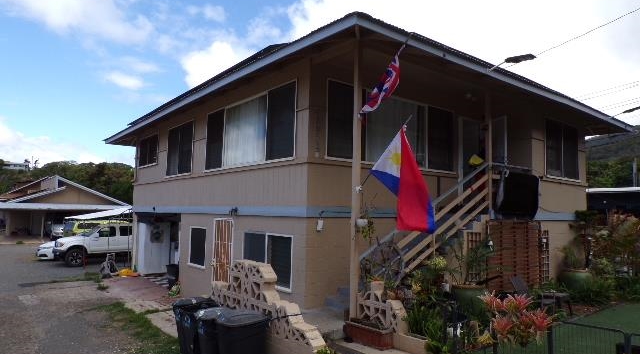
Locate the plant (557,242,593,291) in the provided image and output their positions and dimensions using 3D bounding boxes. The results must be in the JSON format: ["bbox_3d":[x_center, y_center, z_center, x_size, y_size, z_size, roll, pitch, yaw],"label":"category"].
[{"bbox_3d":[6.231,2.227,10.800,0.820,1.220,0.820,5,-6,-37],"label":"plant"}]

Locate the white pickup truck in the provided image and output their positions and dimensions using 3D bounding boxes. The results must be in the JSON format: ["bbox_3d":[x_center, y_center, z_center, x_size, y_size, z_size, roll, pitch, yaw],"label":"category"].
[{"bbox_3d":[-9.053,2.979,19.994,5.200,1.760,1.780,5,-6,-37],"label":"white pickup truck"}]

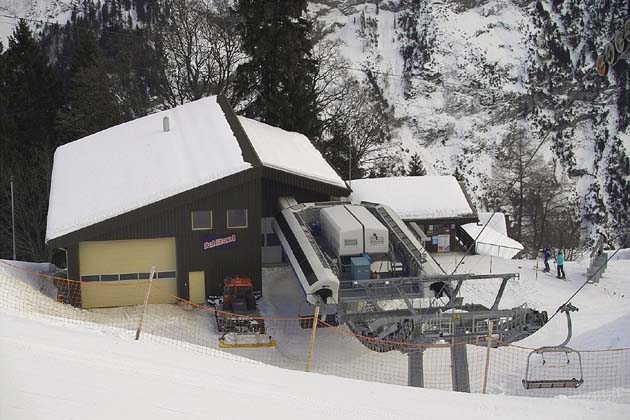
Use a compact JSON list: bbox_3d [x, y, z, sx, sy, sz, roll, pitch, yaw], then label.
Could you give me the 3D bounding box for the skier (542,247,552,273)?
[{"bbox_3d":[14.851,3.117,83.610,0.600,1.740,0.550,5,15,18],"label":"skier"}]

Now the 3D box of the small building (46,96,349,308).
[{"bbox_3d":[-8.496,-1.410,87.432,17.830,8.670,23.640,-2,15,-9],"label":"small building"}]

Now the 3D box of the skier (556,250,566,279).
[{"bbox_3d":[15.520,3.416,82.408,0.600,1.760,0.550,5,15,18],"label":"skier"}]

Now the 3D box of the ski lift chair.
[{"bbox_3d":[8.887,5.038,48.800,2.250,3.150,1.000,-3,15,-11],"label":"ski lift chair"}]

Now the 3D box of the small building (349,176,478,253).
[{"bbox_3d":[5.438,0.067,89.649,8.960,4.530,9.060,-2,15,-9],"label":"small building"}]

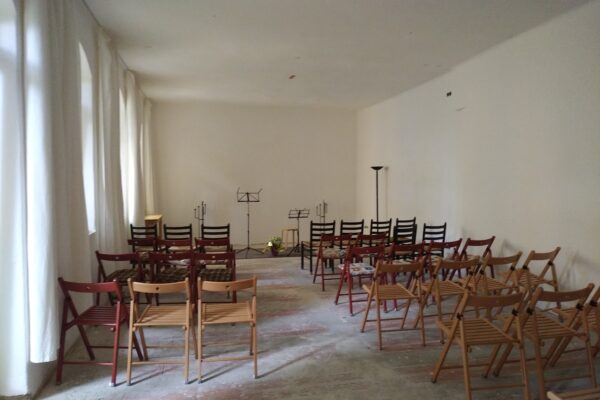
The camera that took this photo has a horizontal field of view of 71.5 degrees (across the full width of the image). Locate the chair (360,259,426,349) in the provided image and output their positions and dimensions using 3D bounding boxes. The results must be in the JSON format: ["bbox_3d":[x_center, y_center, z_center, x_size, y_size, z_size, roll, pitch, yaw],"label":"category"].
[{"bbox_3d":[0.852,0.898,3.856,0.440,0.770,0.480,-1,2,-13],"label":"chair"}]

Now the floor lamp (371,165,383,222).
[{"bbox_3d":[1.489,0.250,8.067,0.250,1.775,0.250,0,2,0],"label":"floor lamp"}]

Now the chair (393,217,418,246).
[{"bbox_3d":[1.653,0.739,7.036,0.420,0.880,0.480,-1,3,-27],"label":"chair"}]

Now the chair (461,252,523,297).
[{"bbox_3d":[1.937,0.906,4.222,0.440,0.770,0.480,-1,3,-23],"label":"chair"}]

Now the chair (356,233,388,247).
[{"bbox_3d":[0.977,0.823,6.022,0.440,0.770,0.480,-1,2,-14],"label":"chair"}]

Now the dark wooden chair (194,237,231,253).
[{"bbox_3d":[-1.125,0.868,5.505,0.440,0.770,0.480,0,2,-4],"label":"dark wooden chair"}]

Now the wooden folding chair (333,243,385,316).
[{"bbox_3d":[0.714,0.885,4.868,0.440,0.770,0.480,-1,2,-17],"label":"wooden folding chair"}]

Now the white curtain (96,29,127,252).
[{"bbox_3d":[-2.442,-0.353,5.441,0.160,3.160,1.300,-1,2,-12],"label":"white curtain"}]

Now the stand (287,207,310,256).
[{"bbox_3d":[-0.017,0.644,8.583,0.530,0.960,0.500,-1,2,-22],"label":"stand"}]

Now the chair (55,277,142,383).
[{"bbox_3d":[-1.519,0.935,3.192,0.440,0.770,0.480,0,2,4],"label":"chair"}]

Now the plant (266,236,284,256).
[{"bbox_3d":[-0.500,0.932,8.457,0.360,0.410,0.360,-1,2,-12],"label":"plant"}]

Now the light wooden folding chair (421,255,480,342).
[{"bbox_3d":[1.439,0.915,4.056,0.440,0.770,0.480,-1,2,-18],"label":"light wooden folding chair"}]

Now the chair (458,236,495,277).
[{"bbox_3d":[2.248,0.854,5.472,0.440,0.770,0.480,-1,3,-25],"label":"chair"}]

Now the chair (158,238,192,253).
[{"bbox_3d":[-1.567,0.859,5.392,0.440,0.770,0.480,0,2,-1],"label":"chair"}]

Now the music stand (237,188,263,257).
[{"bbox_3d":[-1.026,0.449,8.470,0.550,1.370,0.520,-1,2,-8],"label":"music stand"}]

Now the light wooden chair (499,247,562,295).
[{"bbox_3d":[2.422,0.870,4.402,0.440,0.770,0.480,-1,2,-27],"label":"light wooden chair"}]

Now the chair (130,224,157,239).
[{"bbox_3d":[-2.405,0.778,6.516,0.410,0.880,0.480,0,2,1],"label":"chair"}]

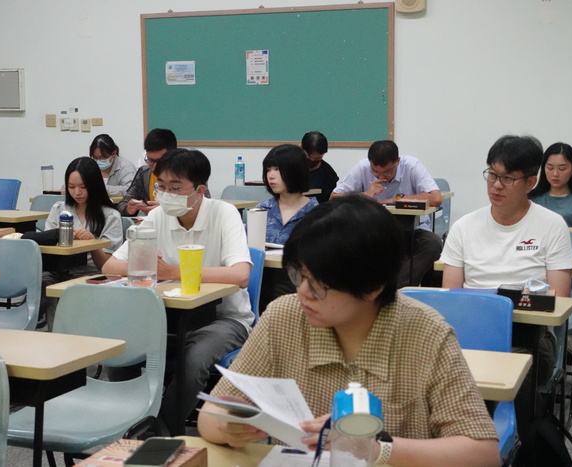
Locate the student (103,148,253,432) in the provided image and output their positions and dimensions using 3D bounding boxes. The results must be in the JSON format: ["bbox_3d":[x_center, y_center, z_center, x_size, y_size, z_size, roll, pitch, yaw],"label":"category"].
[{"bbox_3d":[-0.435,0.303,3.686,0.520,1.180,0.730,3,8,25],"label":"student"}]

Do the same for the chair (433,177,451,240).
[{"bbox_3d":[0.954,0.020,7.456,0.420,0.810,0.500,2,7,22],"label":"chair"}]

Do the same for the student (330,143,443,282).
[{"bbox_3d":[0.665,-0.042,6.687,0.670,1.120,0.780,3,8,23],"label":"student"}]

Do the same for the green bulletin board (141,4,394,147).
[{"bbox_3d":[-0.203,-1.354,9.017,2.400,1.195,0.040,3,8,23],"label":"green bulletin board"}]

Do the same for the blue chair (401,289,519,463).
[{"bbox_3d":[0.386,0.606,2.959,0.460,0.790,0.530,3,8,23],"label":"blue chair"}]

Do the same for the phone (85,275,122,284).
[{"bbox_3d":[-0.623,0.161,3.543,0.077,0.011,0.148,3,8,24],"label":"phone"}]

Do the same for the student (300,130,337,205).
[{"bbox_3d":[0.129,-0.165,7.536,0.480,1.170,0.720,2,7,22],"label":"student"}]

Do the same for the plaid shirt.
[{"bbox_3d":[0.137,0.394,2.151,0.560,0.520,0.340,3,8,23],"label":"plaid shirt"}]

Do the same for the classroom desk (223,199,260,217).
[{"bbox_3d":[-0.514,0.151,6.829,0.605,0.720,0.345,3,8,23],"label":"classroom desk"}]

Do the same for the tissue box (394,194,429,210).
[{"bbox_3d":[0.743,-0.168,6.023,0.185,0.045,0.130,2,7,22],"label":"tissue box"}]

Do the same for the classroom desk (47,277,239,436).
[{"bbox_3d":[-0.507,0.548,3.736,0.605,0.720,0.345,3,8,23],"label":"classroom desk"}]

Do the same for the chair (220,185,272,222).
[{"bbox_3d":[-0.349,0.070,7.179,0.460,0.790,0.530,3,8,23],"label":"chair"}]

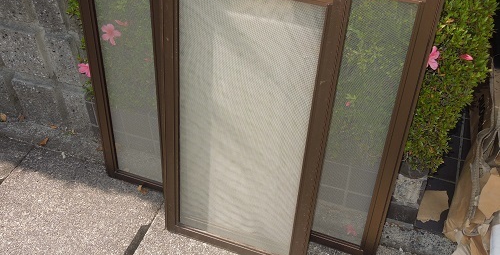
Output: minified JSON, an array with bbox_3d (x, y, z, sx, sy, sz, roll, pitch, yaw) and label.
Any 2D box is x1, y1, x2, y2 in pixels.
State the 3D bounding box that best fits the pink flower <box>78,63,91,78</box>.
[{"bbox_3d":[-0.452,-0.157,1.396,0.050,0.048,0.035,21,46,24],"label":"pink flower"}]

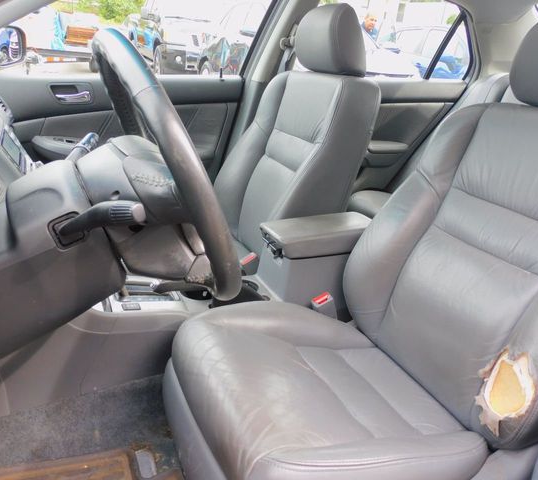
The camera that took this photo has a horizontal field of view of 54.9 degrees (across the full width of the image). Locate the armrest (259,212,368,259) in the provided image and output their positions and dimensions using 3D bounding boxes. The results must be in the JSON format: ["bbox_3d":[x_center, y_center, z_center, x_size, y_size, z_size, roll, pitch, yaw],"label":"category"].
[{"bbox_3d":[0.122,-0.008,1.294,0.265,0.056,0.147,-8,25,-25],"label":"armrest"}]

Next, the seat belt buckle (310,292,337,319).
[{"bbox_3d":[0.130,0.168,1.224,0.055,0.070,0.030,-20,29,-19],"label":"seat belt buckle"}]

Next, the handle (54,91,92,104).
[{"bbox_3d":[-0.598,-0.435,1.579,0.107,0.036,0.028,-8,25,-25],"label":"handle"}]

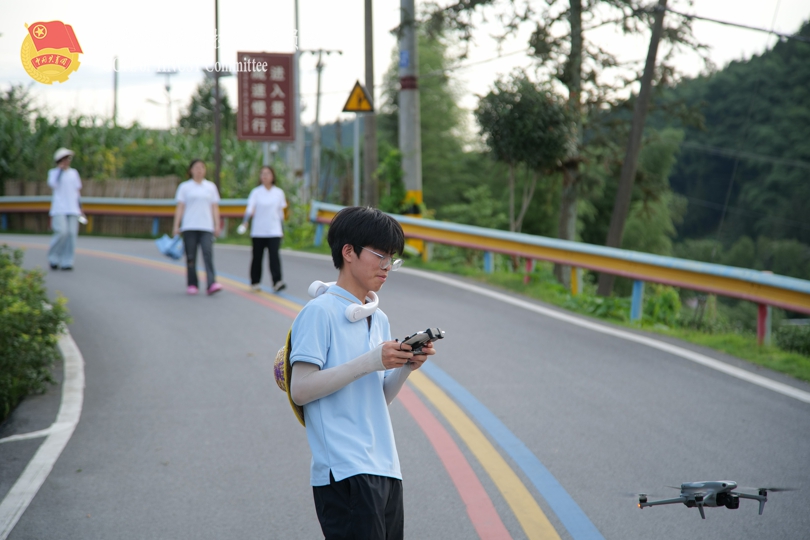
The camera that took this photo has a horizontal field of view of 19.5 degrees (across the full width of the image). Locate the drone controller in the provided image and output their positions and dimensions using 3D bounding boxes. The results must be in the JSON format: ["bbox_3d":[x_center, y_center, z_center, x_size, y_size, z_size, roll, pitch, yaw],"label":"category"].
[{"bbox_3d":[0.043,0.212,7.050,0.160,0.065,0.155,-28,-12,22],"label":"drone controller"}]

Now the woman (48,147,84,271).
[{"bbox_3d":[-4.642,-0.834,32.300,0.520,1.660,0.420,-1,2,-24],"label":"woman"}]

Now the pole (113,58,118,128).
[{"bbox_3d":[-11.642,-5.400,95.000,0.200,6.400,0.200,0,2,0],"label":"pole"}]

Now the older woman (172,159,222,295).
[{"bbox_3d":[-2.459,-0.516,28.000,0.570,1.600,0.450,0,2,-9],"label":"older woman"}]

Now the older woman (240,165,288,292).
[{"bbox_3d":[-1.725,-0.501,29.000,0.560,1.550,0.450,0,2,-6],"label":"older woman"}]

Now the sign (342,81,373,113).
[{"bbox_3d":[-0.792,-2.938,40.000,0.620,0.540,0.060,1,2,30],"label":"sign"}]

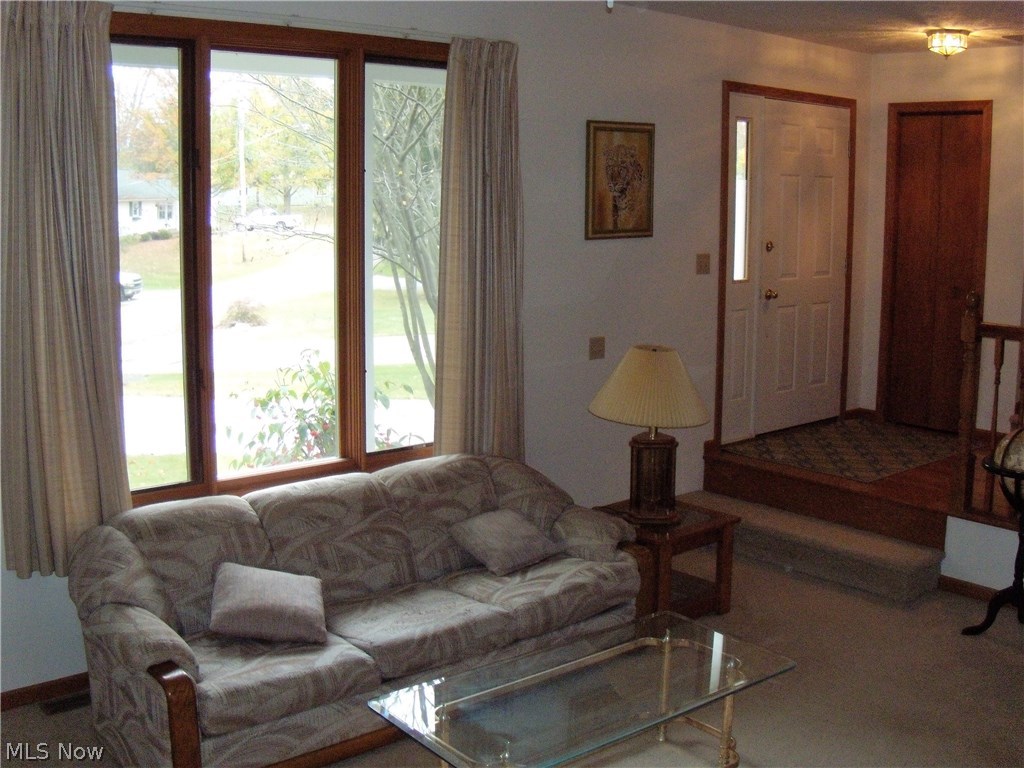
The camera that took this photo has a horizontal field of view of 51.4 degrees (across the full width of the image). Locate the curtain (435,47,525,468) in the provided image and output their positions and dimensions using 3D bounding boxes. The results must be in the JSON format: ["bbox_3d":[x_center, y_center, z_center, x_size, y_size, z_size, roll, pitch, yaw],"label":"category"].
[{"bbox_3d":[-0.146,-0.510,4.678,0.490,2.010,0.120,-8,13,-40],"label":"curtain"}]

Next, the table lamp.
[{"bbox_3d":[0.632,0.231,4.571,0.530,0.740,0.530,0,10,0],"label":"table lamp"}]

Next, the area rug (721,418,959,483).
[{"bbox_3d":[2.039,0.353,6.201,1.460,0.015,1.010,-8,13,-40],"label":"area rug"}]

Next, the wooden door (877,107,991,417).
[{"bbox_3d":[2.626,-0.736,6.626,0.080,2.110,0.760,-8,13,-40],"label":"wooden door"}]

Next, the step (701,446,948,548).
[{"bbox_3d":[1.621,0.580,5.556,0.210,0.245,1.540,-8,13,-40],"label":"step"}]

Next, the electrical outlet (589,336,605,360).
[{"bbox_3d":[0.434,-0.177,5.357,0.113,0.116,0.012,-8,13,-40],"label":"electrical outlet"}]

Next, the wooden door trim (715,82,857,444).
[{"bbox_3d":[1.693,-0.726,6.389,1.438,2.100,0.100,-8,13,-40],"label":"wooden door trim"}]

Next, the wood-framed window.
[{"bbox_3d":[-0.861,-0.502,4.155,1.770,1.840,0.100,-8,13,-40],"label":"wood-framed window"}]

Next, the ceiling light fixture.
[{"bbox_3d":[2.308,-1.808,5.652,0.250,0.135,0.250,-8,13,-40],"label":"ceiling light fixture"}]

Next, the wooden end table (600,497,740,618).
[{"bbox_3d":[0.636,0.800,4.738,0.530,0.455,0.560,-8,13,-40],"label":"wooden end table"}]

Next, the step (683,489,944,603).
[{"bbox_3d":[1.448,0.810,5.449,0.330,0.185,1.530,-8,13,-40],"label":"step"}]

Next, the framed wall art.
[{"bbox_3d":[0.558,-1.014,5.305,0.500,0.592,0.035,-8,13,-40],"label":"framed wall art"}]

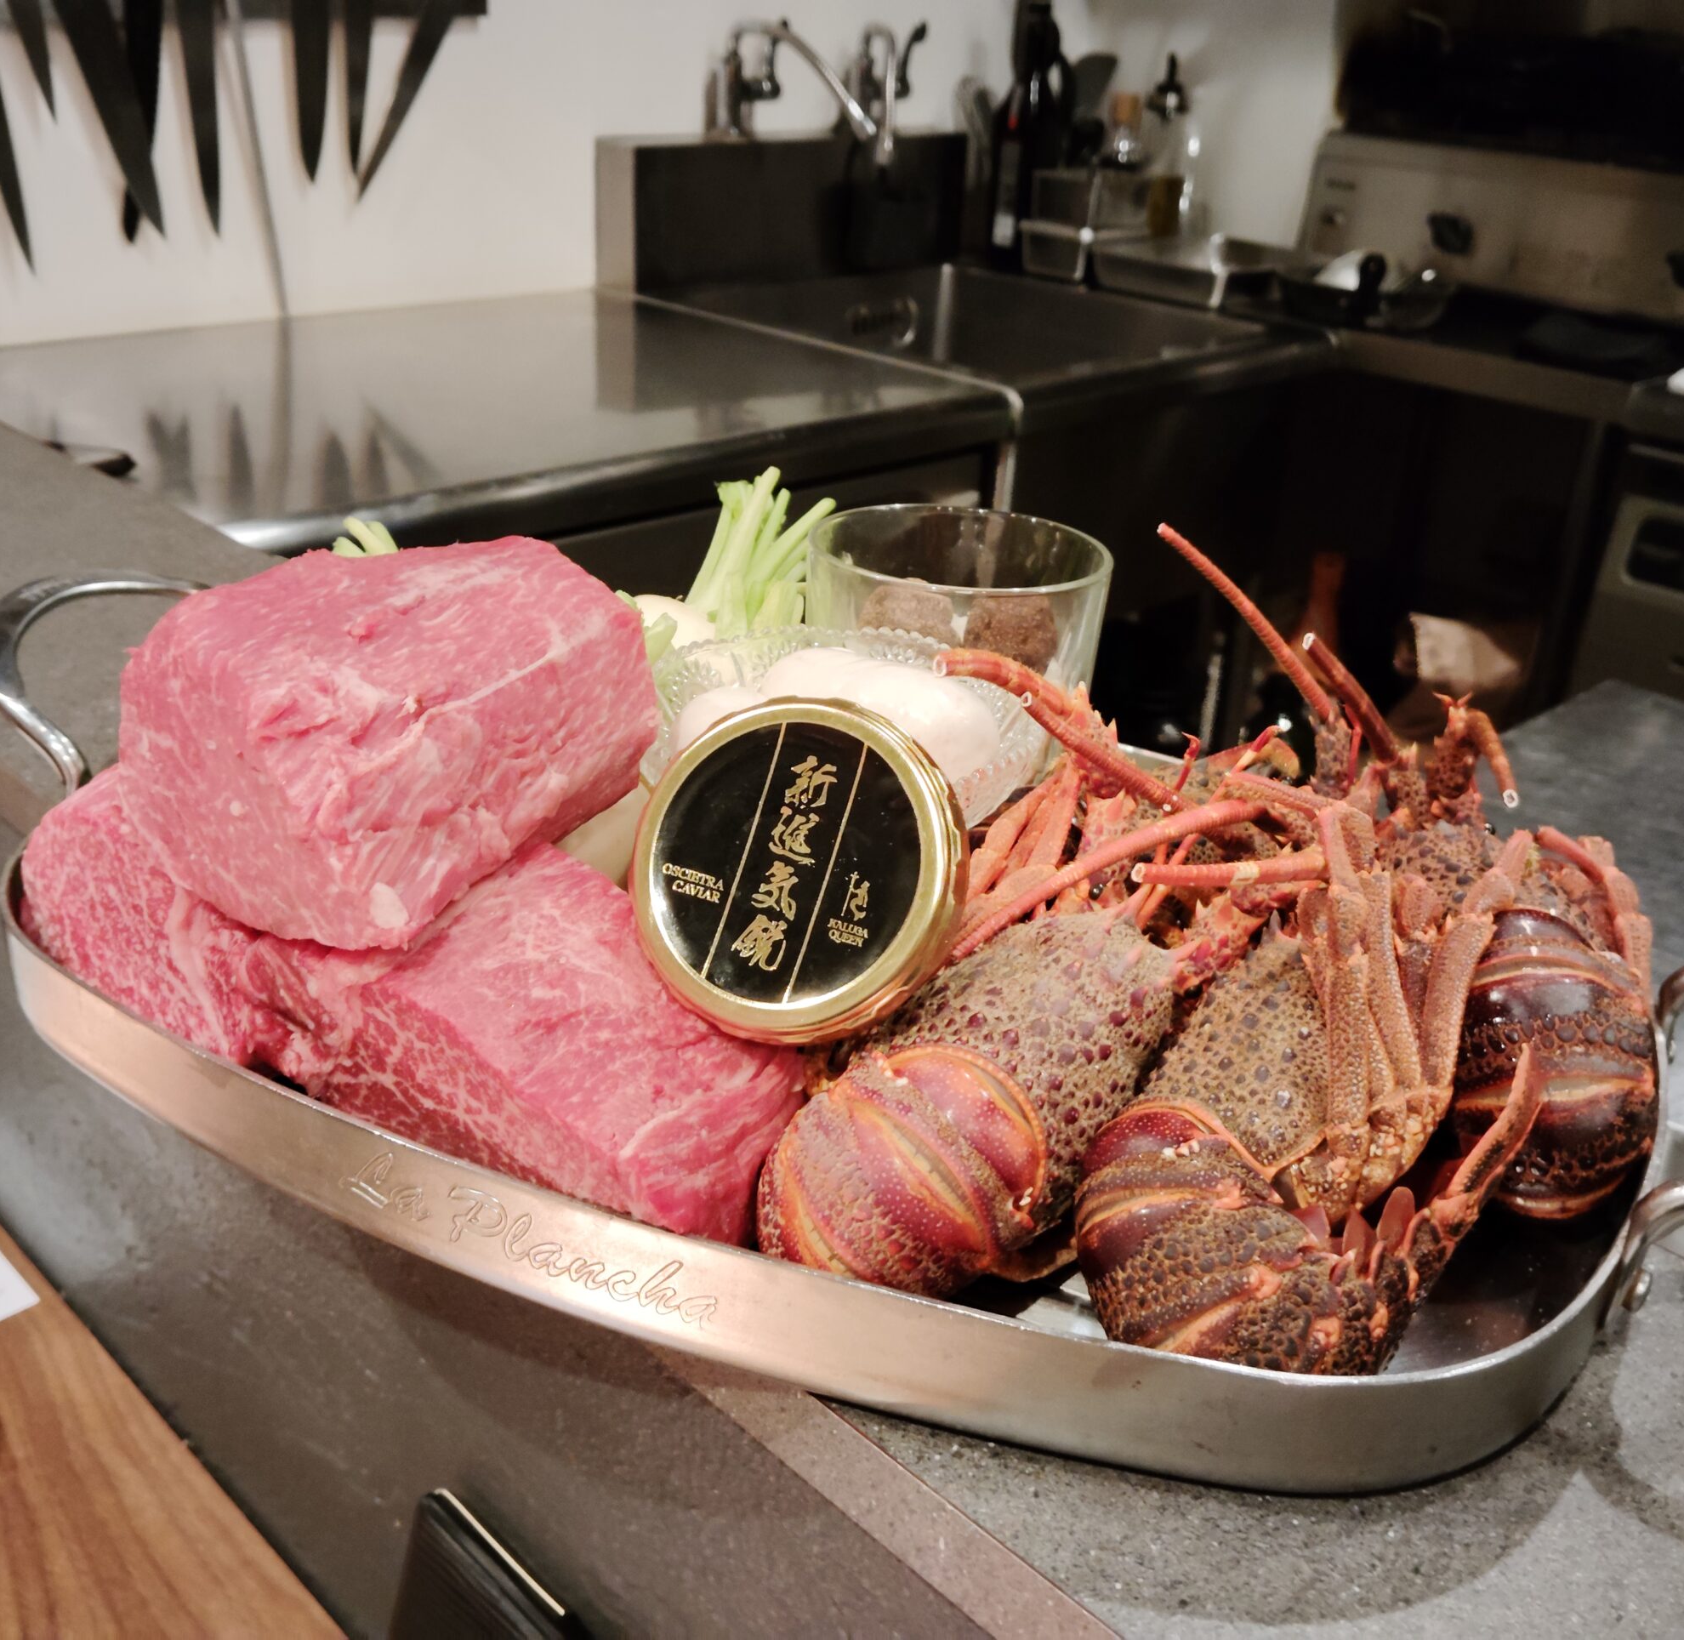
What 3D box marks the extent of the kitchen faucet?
[{"bbox_3d":[-0.056,-0.944,2.283,0.216,0.148,0.104,4,26,1],"label":"kitchen faucet"}]

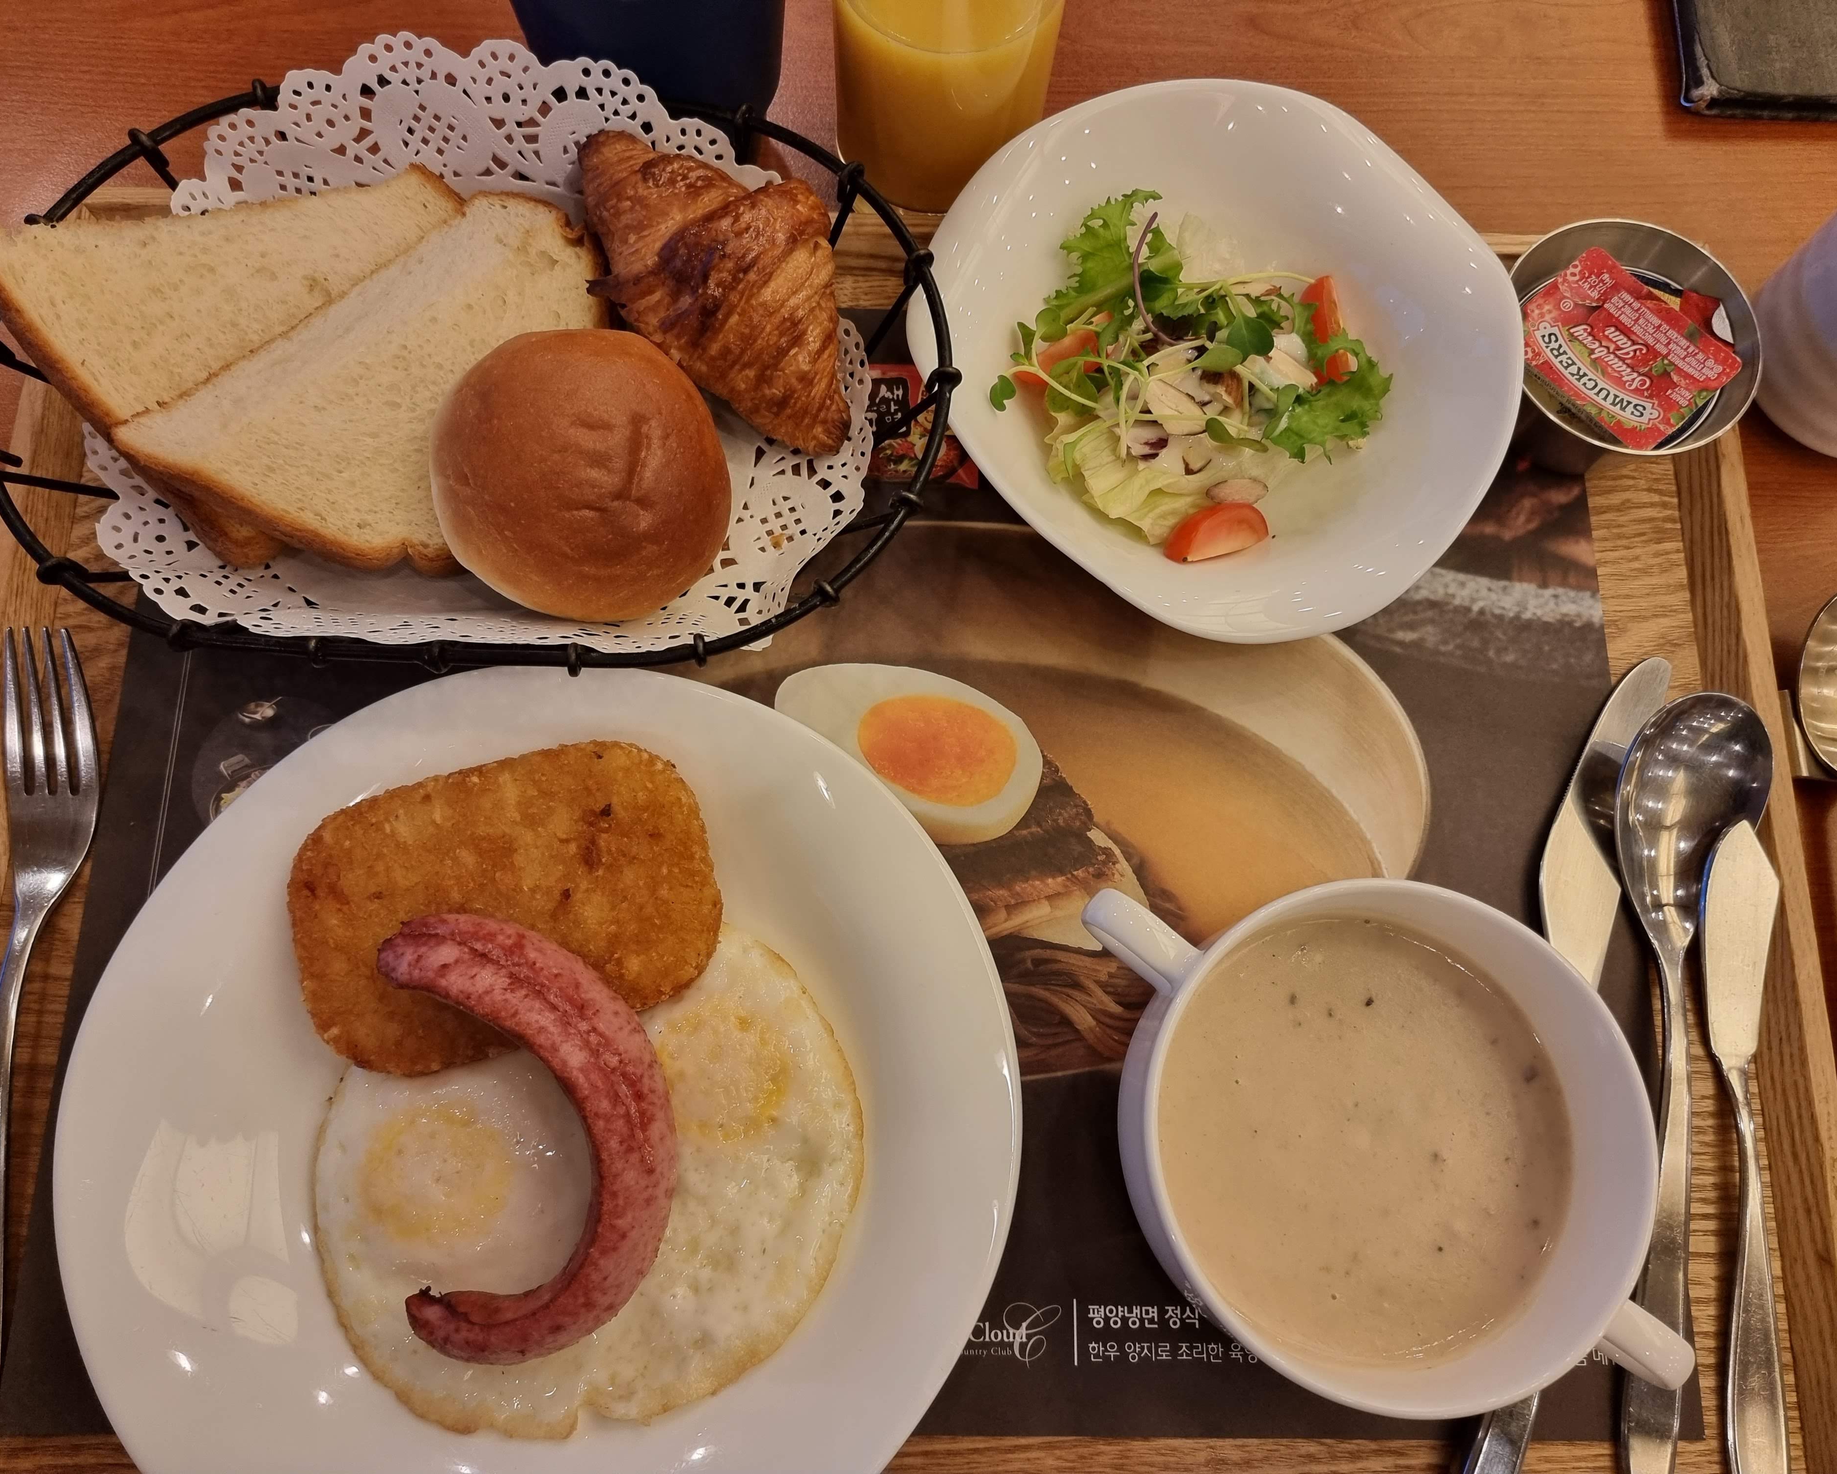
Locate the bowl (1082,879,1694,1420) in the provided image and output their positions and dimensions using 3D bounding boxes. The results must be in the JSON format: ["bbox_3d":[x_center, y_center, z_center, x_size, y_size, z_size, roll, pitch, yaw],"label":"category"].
[{"bbox_3d":[0.099,0.090,0.312,0.155,0.062,0.108,38,78,9],"label":"bowl"}]

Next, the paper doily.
[{"bbox_3d":[-0.114,-0.090,0.347,0.205,0.068,0.155,-3,76,-1],"label":"paper doily"}]

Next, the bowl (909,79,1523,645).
[{"bbox_3d":[0.075,-0.093,0.363,0.139,0.055,0.147,-42,80,-10],"label":"bowl"}]

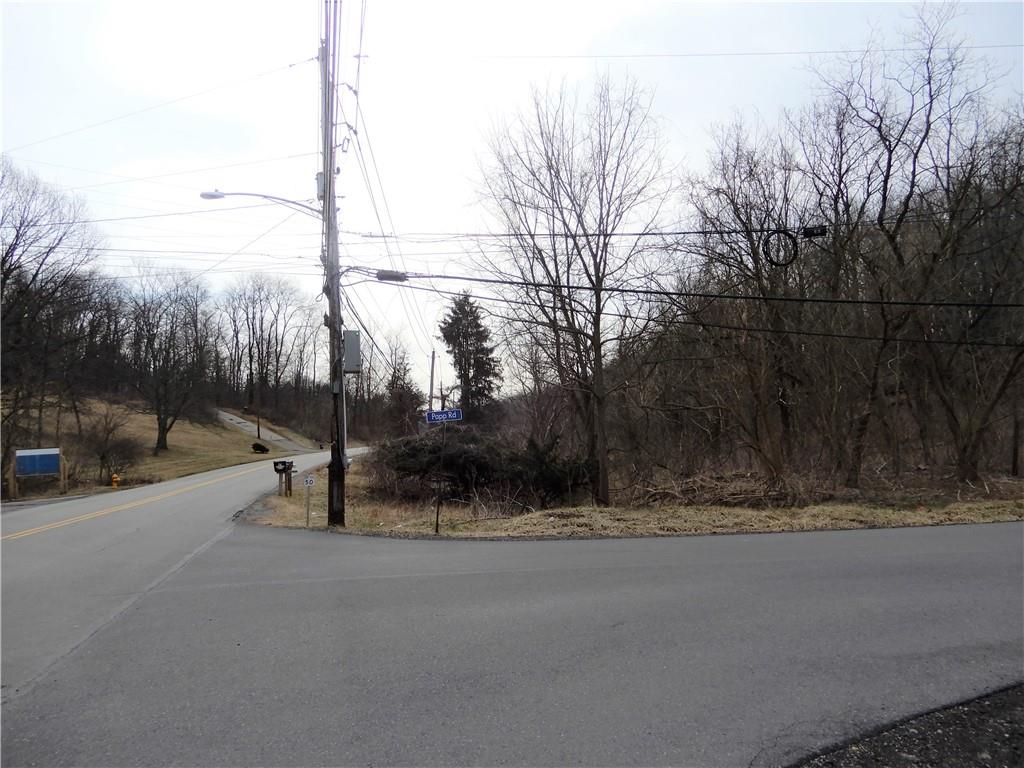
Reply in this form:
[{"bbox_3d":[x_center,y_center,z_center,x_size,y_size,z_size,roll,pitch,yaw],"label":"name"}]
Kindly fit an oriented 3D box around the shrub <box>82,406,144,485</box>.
[{"bbox_3d":[-19.694,2.958,35.000,2.950,3.750,2.800,3,-6,-29],"label":"shrub"}]

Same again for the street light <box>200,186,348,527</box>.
[{"bbox_3d":[-5.033,-0.574,15.211,3.020,7.240,0.420,1,-6,-14],"label":"street light"}]

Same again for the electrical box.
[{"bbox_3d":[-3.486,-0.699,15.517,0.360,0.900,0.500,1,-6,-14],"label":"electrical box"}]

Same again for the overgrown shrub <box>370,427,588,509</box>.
[{"bbox_3d":[-0.915,2.324,20.000,5.800,2.250,3.600,0,-5,0],"label":"overgrown shrub"}]

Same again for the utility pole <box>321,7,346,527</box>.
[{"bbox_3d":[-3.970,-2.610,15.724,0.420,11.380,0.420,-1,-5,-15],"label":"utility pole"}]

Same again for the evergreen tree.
[{"bbox_3d":[-2.574,-0.091,43.000,3.700,10.901,3.700,0,-5,0],"label":"evergreen tree"}]

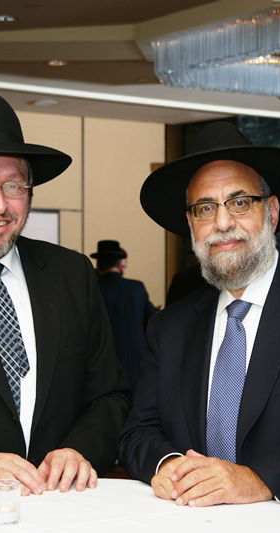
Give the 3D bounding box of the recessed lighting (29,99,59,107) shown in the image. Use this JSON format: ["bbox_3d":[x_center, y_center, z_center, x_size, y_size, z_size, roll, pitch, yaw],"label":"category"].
[{"bbox_3d":[-0.790,-1.342,10.000,0.230,0.050,0.230,0,0,0],"label":"recessed lighting"}]

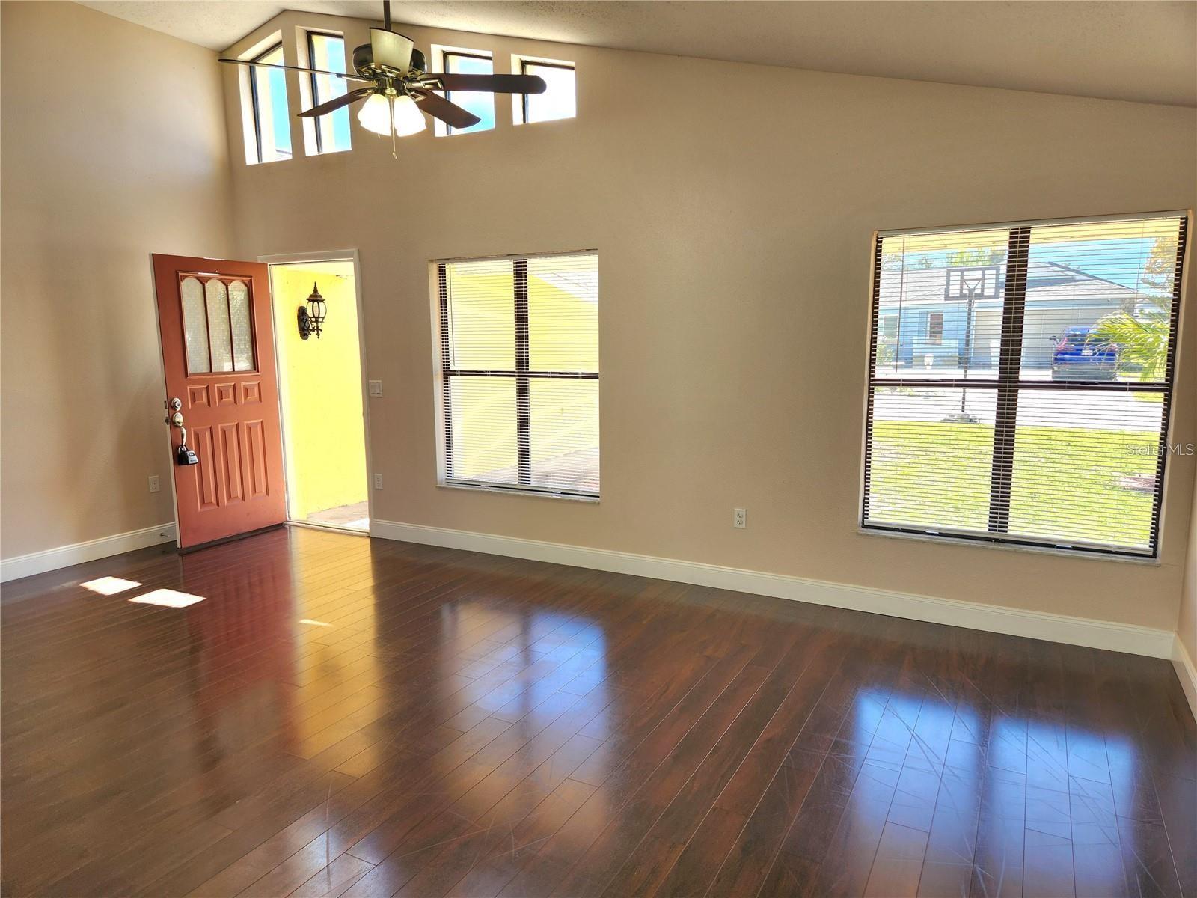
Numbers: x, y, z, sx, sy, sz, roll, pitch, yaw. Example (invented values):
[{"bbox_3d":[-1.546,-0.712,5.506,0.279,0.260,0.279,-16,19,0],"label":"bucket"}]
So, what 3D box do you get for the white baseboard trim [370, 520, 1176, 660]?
[{"bbox_3d":[0.453,0.750,4.830,4.966,0.134,0.018,4,9,29],"label":"white baseboard trim"}]

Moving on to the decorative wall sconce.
[{"bbox_3d":[-2.471,-1.198,6.893,0.235,0.490,0.180,4,9,29],"label":"decorative wall sconce"}]

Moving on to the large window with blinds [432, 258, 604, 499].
[{"bbox_3d":[-0.547,-0.484,5.277,1.310,1.551,0.110,4,9,29],"label":"large window with blinds"}]

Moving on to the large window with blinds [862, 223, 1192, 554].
[{"bbox_3d":[1.994,-0.299,3.873,1.299,1.542,0.110,4,9,29],"label":"large window with blinds"}]

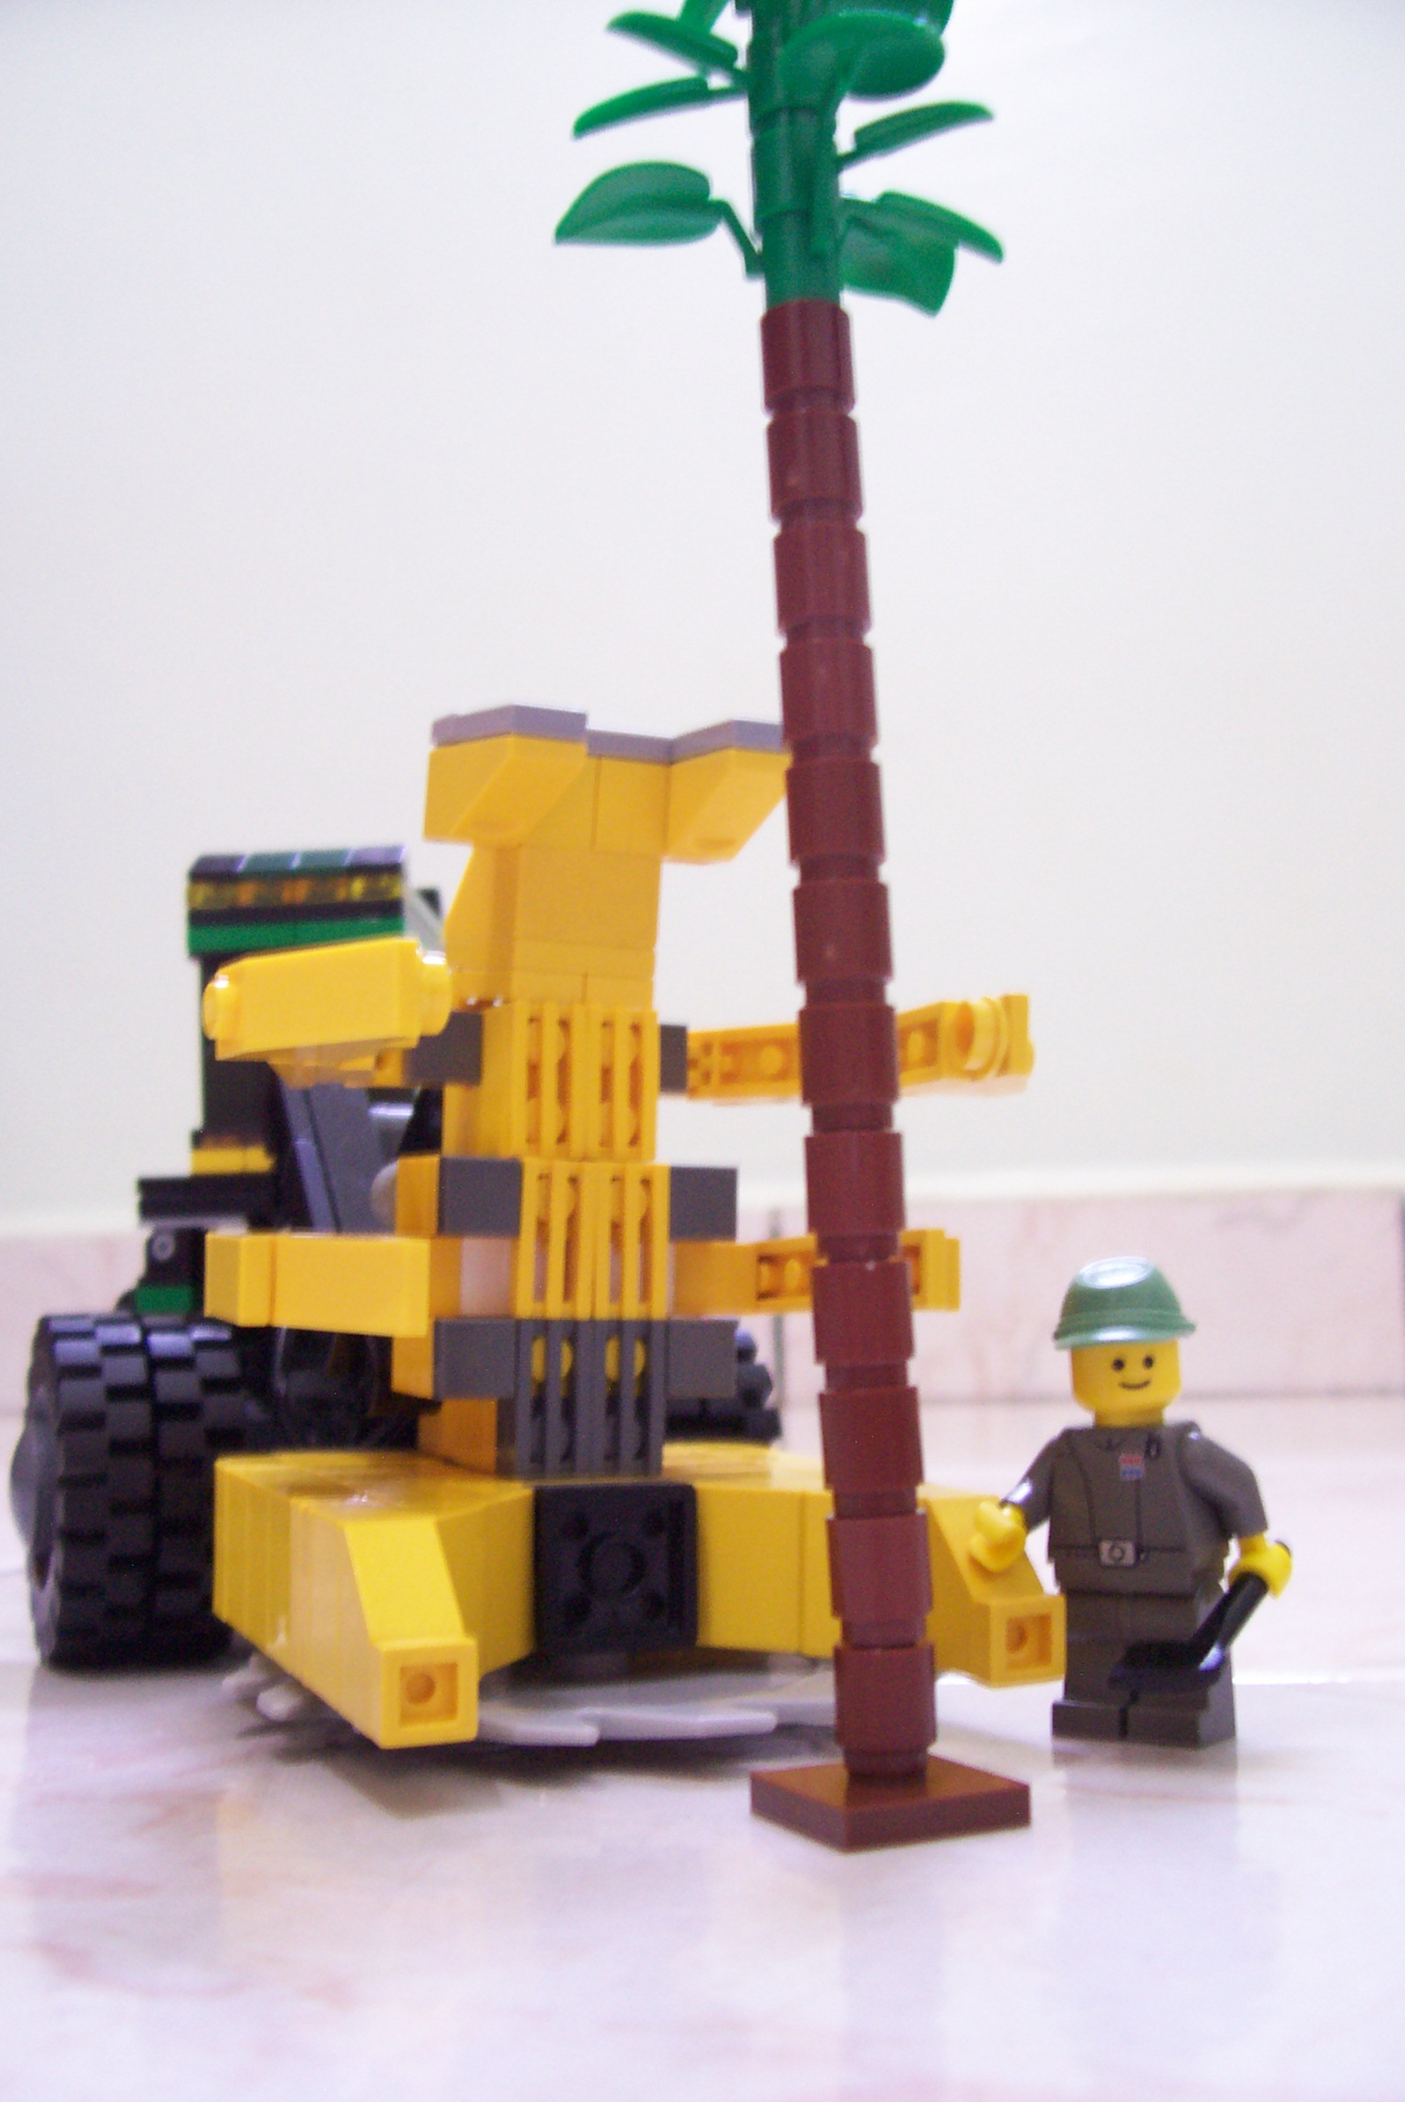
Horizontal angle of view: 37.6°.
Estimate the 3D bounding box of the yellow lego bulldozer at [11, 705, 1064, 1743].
[{"bbox_3d":[-0.032,0.023,0.275,0.100,0.106,0.200,1,-8,-15],"label":"yellow lego bulldozer"}]

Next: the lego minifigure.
[{"bbox_3d":[0.041,0.042,0.196,0.026,0.044,0.018,-7,-10,36],"label":"lego minifigure"}]

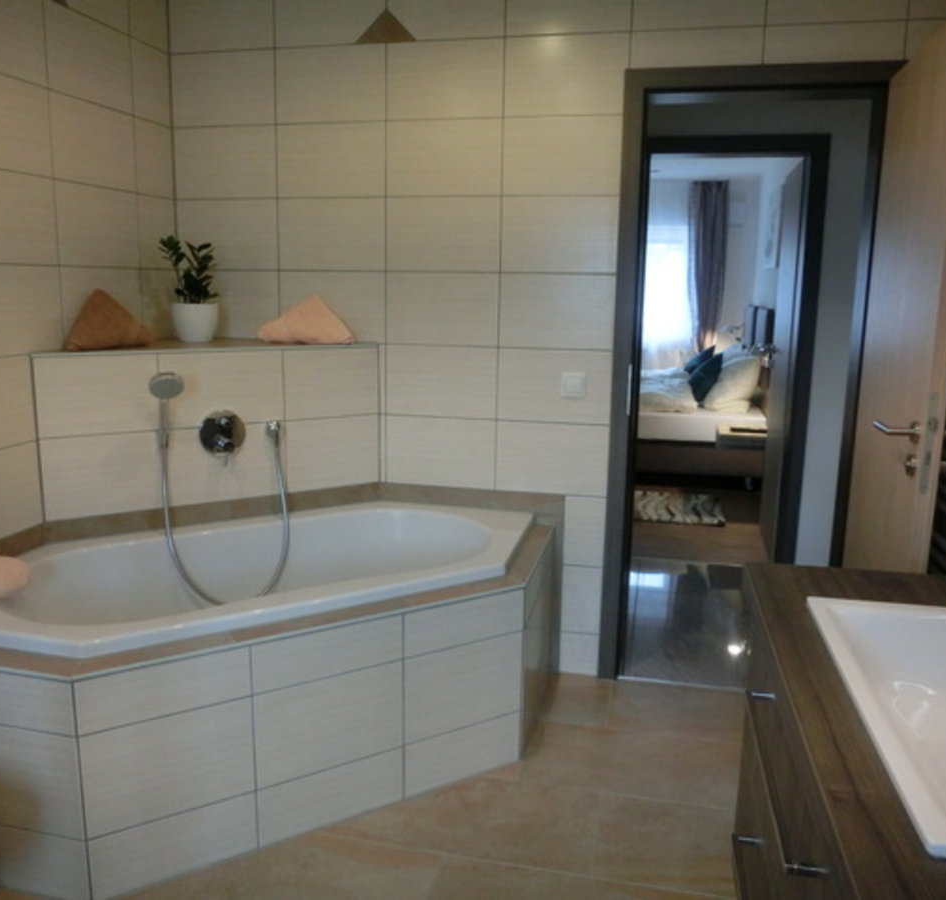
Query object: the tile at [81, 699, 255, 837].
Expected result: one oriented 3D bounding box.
[{"bbox_3d":[-0.690,0.719,1.905,0.385,0.251,0.014,-6,13,-31],"label":"tile"}]

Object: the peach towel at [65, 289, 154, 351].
[{"bbox_3d":[-1.146,-0.416,2.618,0.130,0.185,0.300,7,13,28],"label":"peach towel"}]

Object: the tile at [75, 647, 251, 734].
[{"bbox_3d":[-0.688,0.535,1.867,0.385,0.126,0.014,-6,13,-31],"label":"tile"}]

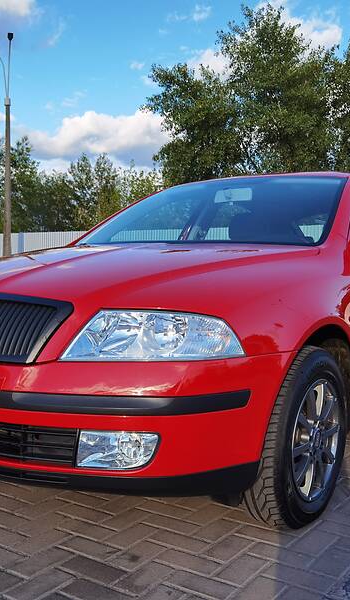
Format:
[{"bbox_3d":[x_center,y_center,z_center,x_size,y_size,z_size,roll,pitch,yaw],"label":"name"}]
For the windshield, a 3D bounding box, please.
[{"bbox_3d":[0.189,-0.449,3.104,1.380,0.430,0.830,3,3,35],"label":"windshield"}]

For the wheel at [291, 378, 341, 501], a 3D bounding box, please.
[{"bbox_3d":[0.437,0.476,2.172,0.170,0.415,0.415,3,3,35],"label":"wheel"}]

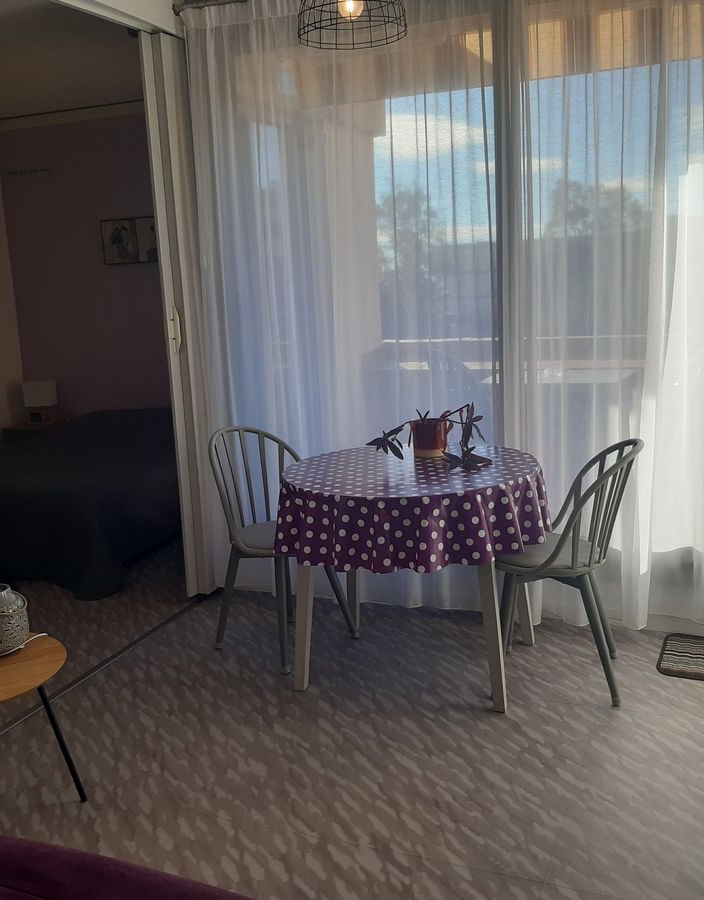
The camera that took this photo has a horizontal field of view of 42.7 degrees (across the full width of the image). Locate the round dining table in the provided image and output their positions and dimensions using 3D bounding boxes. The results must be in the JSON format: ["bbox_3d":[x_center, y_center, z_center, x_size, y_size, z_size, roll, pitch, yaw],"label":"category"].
[{"bbox_3d":[0.222,0.417,3.221,0.940,0.750,0.940,-3,11,1],"label":"round dining table"}]

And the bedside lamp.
[{"bbox_3d":[-2.101,-0.320,6.080,0.220,0.290,0.210,-7,12,-19],"label":"bedside lamp"}]

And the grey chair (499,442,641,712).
[{"bbox_3d":[0.730,0.372,3.079,0.500,0.840,0.450,0,11,16],"label":"grey chair"}]

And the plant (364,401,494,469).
[{"bbox_3d":[0.259,-0.062,3.220,0.430,0.195,0.340,-3,11,0],"label":"plant"}]

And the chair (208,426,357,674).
[{"bbox_3d":[-0.284,0.348,3.475,0.500,0.840,0.450,7,15,41],"label":"chair"}]

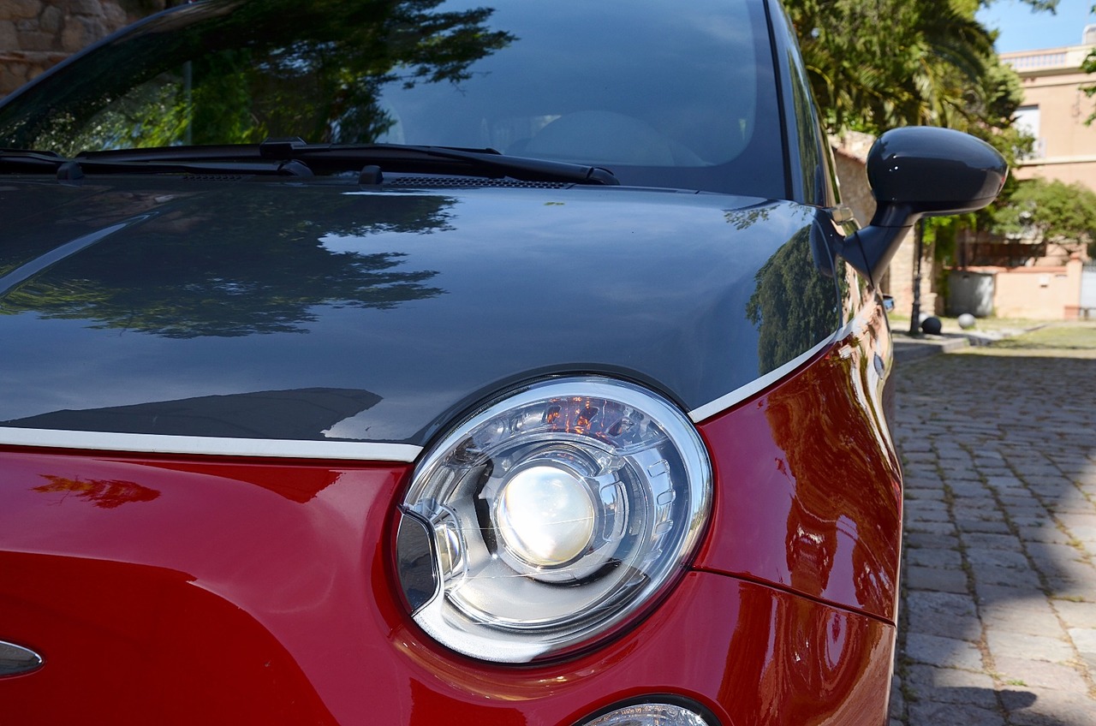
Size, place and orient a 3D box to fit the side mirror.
[{"bbox_3d":[0.606,-0.257,1.900,0.242,0.236,0.165,1,4,16],"label":"side mirror"}]

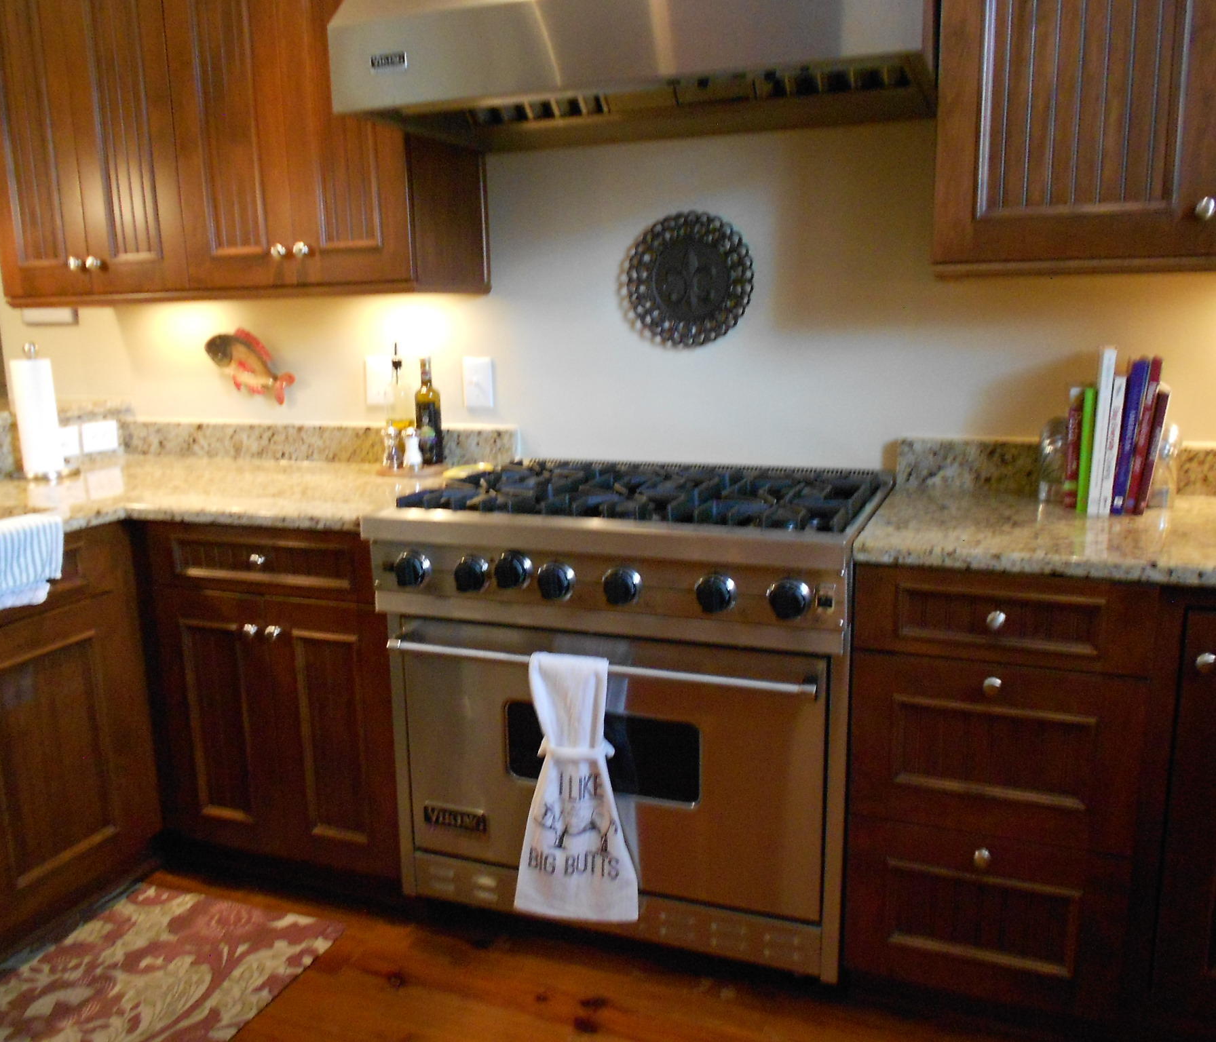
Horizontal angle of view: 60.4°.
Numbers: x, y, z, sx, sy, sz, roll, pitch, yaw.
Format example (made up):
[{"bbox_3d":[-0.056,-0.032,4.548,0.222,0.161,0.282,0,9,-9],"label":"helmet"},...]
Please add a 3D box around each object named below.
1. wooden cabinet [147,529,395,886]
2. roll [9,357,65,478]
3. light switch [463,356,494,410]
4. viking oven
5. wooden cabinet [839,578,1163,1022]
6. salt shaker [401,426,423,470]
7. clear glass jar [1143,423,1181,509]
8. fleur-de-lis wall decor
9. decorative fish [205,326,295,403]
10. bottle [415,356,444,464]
[{"bbox_3d":[-0.614,0.313,2.519,0.605,0.751,0.660,3,12,21],"label":"wooden cabinet"},{"bbox_3d":[-1.422,-0.258,2.608,0.096,0.284,0.096,-1,11,0],"label":"roll"},{"bbox_3d":[-0.331,-0.353,2.664,0.077,0.122,0.012,3,12,21],"label":"light switch"},{"bbox_3d":[0.090,0.372,2.231,0.908,0.910,0.730,3,12,21],"label":"viking oven"},{"bbox_3d":[0.738,0.387,2.011,0.448,0.751,0.660,3,12,21],"label":"wooden cabinet"},{"bbox_3d":[-0.493,-0.186,2.637,0.047,0.102,0.047,3,12,21],"label":"salt shaker"},{"bbox_3d":[1.044,-0.112,2.003,0.087,0.165,0.087,3,12,21],"label":"clear glass jar"},{"bbox_3d":[0.190,-0.558,2.410,0.302,0.305,0.022,3,12,21],"label":"fleur-de-lis wall decor"},{"bbox_3d":[-0.999,-0.433,2.889,0.305,0.175,0.040,23,18,15],"label":"decorative fish"},{"bbox_3d":[-0.461,-0.280,2.674,0.065,0.272,0.065,-1,11,0],"label":"bottle"}]

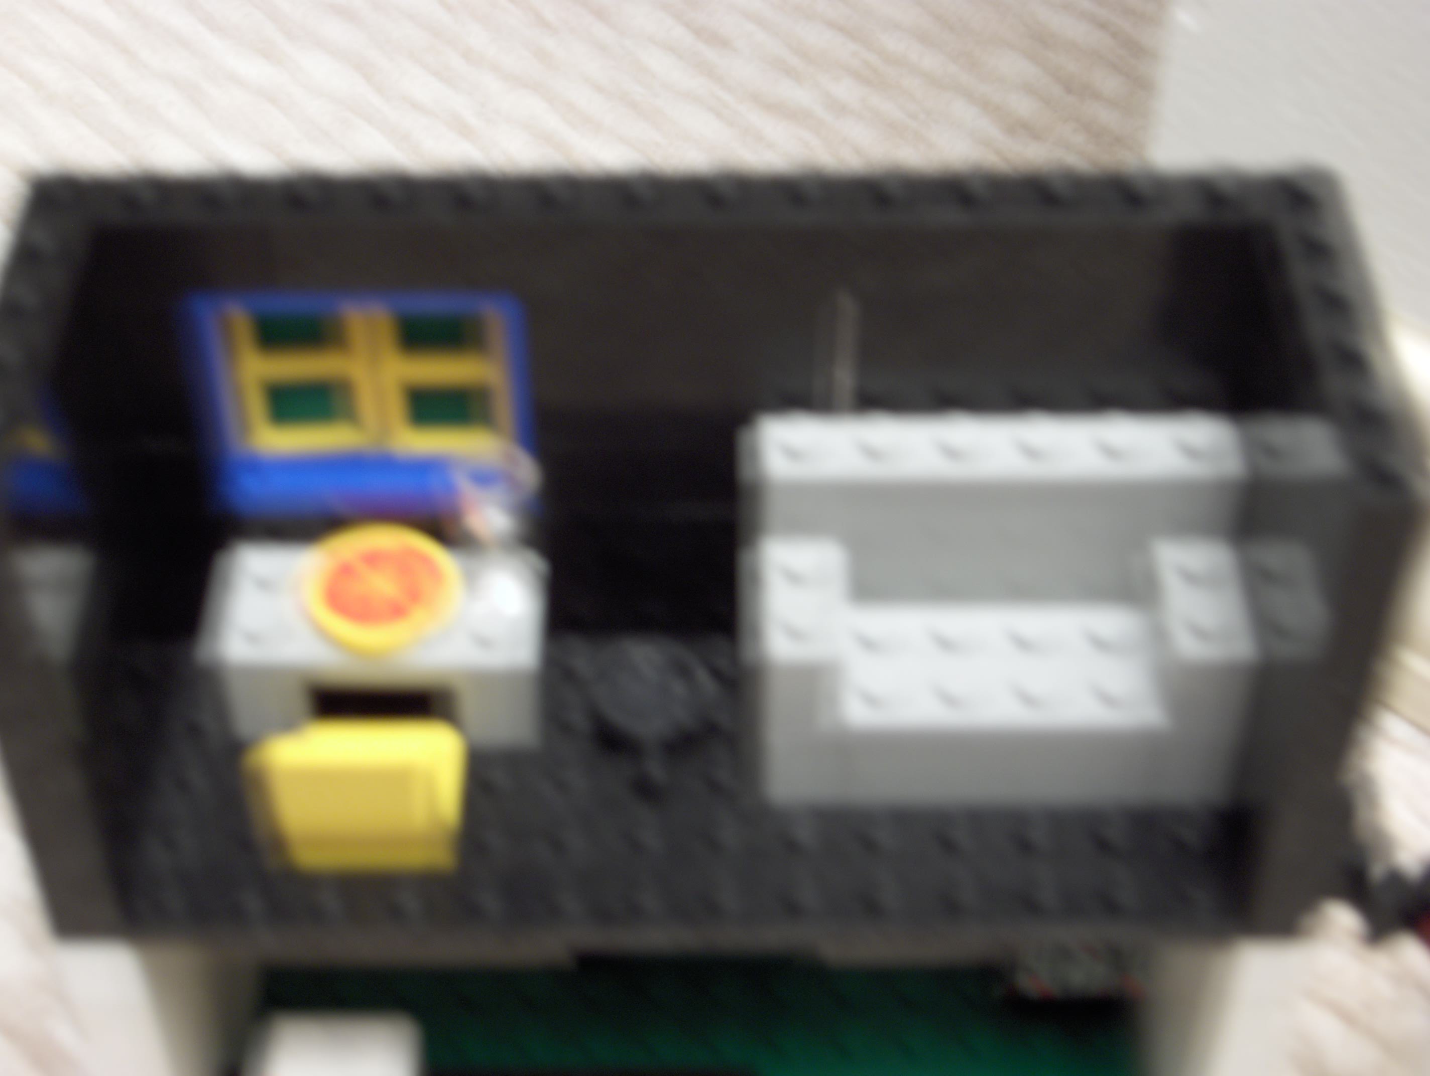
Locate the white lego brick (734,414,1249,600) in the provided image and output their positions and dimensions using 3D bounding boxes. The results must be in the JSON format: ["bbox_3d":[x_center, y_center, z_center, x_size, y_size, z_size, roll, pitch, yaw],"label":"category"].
[{"bbox_3d":[0.029,-0.003,0.235,0.048,0.021,0.008,0,44,2],"label":"white lego brick"}]

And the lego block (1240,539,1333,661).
[{"bbox_3d":[0.057,0.009,0.229,0.008,0.011,0.016,0,44,2],"label":"lego block"}]

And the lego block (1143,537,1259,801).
[{"bbox_3d":[0.049,0.013,0.234,0.008,0.024,0.016,0,44,2],"label":"lego block"}]

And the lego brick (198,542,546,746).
[{"bbox_3d":[-0.035,0.011,0.246,0.032,0.015,0.016,0,44,2],"label":"lego brick"}]

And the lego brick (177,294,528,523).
[{"bbox_3d":[-0.036,-0.016,0.237,0.032,0.029,0.008,0,44,2],"label":"lego brick"}]

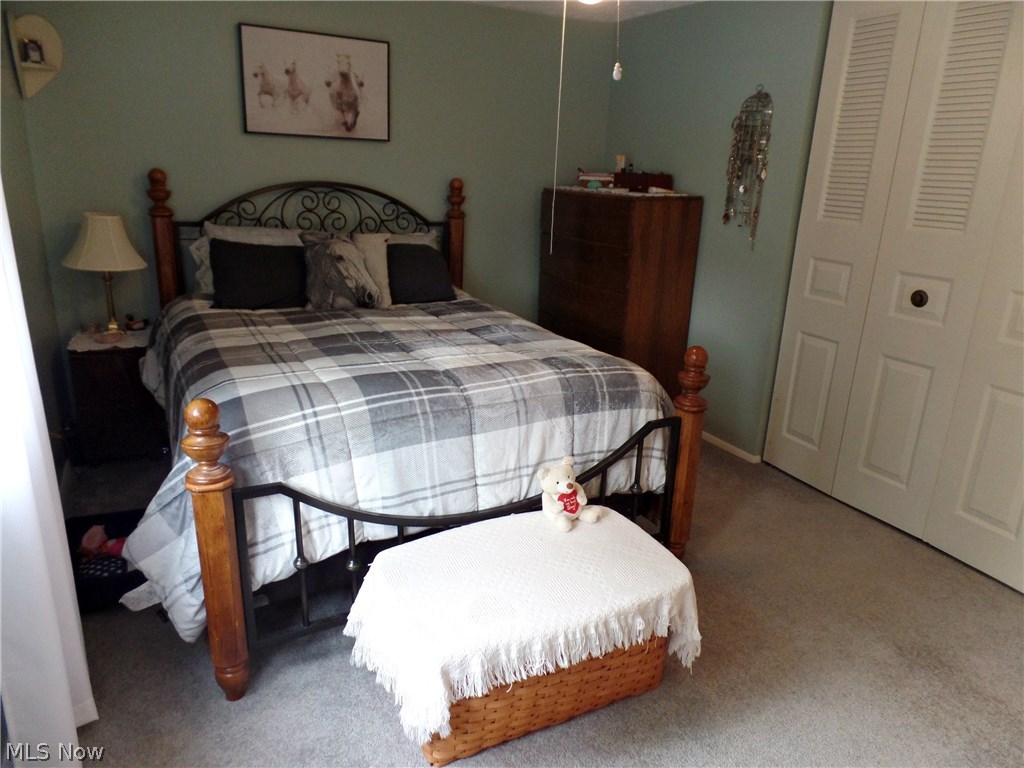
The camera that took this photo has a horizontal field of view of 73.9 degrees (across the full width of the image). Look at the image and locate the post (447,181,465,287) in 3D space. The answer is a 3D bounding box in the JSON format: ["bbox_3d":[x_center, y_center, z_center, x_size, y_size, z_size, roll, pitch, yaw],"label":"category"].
[{"bbox_3d":[-0.365,-0.576,4.357,0.115,1.425,0.115,-7,19,-27],"label":"post"}]

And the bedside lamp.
[{"bbox_3d":[-2.014,-0.545,3.380,0.365,0.600,0.365,-7,19,-27],"label":"bedside lamp"}]

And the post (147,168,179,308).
[{"bbox_3d":[-1.805,-0.402,3.626,0.115,1.425,0.115,-7,19,-27],"label":"post"}]

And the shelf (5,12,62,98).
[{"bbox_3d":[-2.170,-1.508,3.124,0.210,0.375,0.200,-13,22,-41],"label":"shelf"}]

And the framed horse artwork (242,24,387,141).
[{"bbox_3d":[-1.066,-1.651,3.776,0.800,0.535,0.030,-7,19,-27],"label":"framed horse artwork"}]

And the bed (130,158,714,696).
[{"bbox_3d":[-0.609,-0.185,3.031,1.850,1.430,2.340,-7,19,-27],"label":"bed"}]

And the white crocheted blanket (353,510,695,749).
[{"bbox_3d":[0.026,0.655,1.948,0.910,0.290,0.550,-7,19,-27],"label":"white crocheted blanket"}]

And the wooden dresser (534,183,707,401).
[{"bbox_3d":[0.610,-0.515,4.373,0.490,1.360,1.000,-7,19,-27],"label":"wooden dresser"}]

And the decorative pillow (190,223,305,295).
[{"bbox_3d":[-1.349,-0.615,3.543,0.590,0.420,0.190,-7,4,-27],"label":"decorative pillow"}]

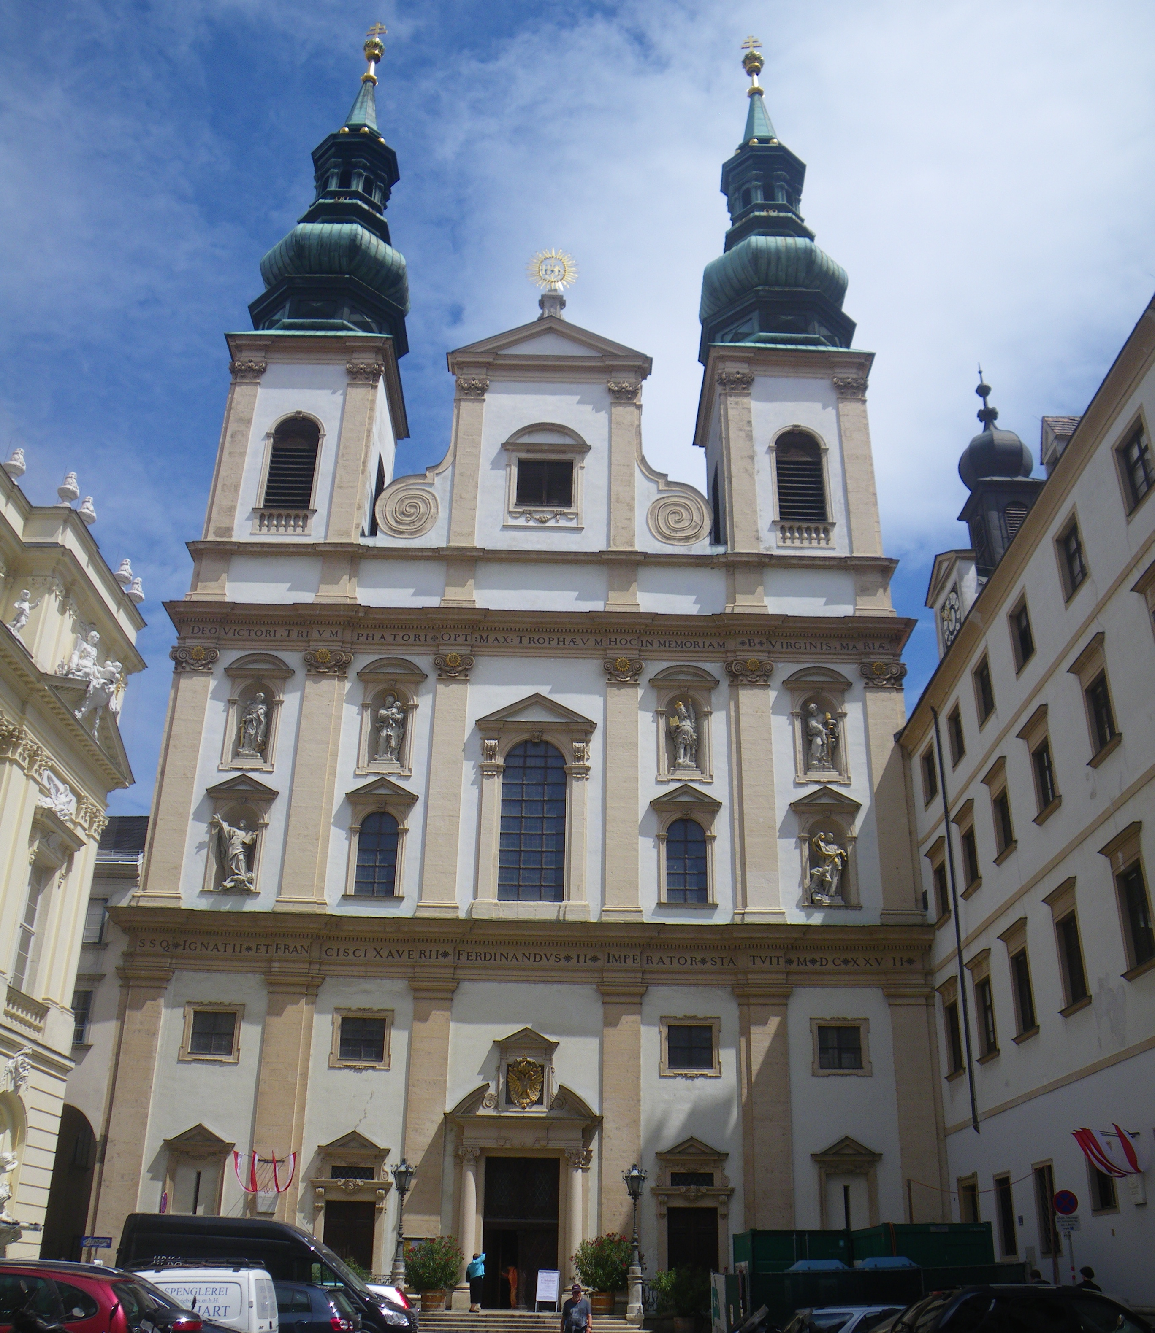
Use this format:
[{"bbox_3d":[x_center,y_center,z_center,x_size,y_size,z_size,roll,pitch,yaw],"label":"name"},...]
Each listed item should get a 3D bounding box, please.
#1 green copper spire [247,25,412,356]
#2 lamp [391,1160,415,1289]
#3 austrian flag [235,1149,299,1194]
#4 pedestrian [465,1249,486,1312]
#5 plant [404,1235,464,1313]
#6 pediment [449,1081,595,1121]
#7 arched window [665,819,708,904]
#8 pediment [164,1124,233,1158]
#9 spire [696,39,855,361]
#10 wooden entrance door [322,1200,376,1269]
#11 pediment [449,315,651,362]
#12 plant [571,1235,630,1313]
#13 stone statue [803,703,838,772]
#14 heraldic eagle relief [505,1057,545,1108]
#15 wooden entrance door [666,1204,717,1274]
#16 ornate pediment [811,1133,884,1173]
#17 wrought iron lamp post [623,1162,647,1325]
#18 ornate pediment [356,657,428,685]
[{"bbox_3d":[-11.690,-24.692,64.070,7.200,24.881,7.200,1,-26,-1],"label":"green copper spire"},{"bbox_3d":[-5.154,16.509,36.360,0.700,4.050,0.700,1,-26,0],"label":"lamp"},{"bbox_3d":[-9.671,15.652,38.587,2.050,1.320,0.700,1,-26,0],"label":"austrian flag"},{"bbox_3d":[-3.070,18.691,37.815,0.584,1.672,0.520,5,-24,-9],"label":"pedestrian"},{"bbox_3d":[-4.516,19.078,39.126,1.832,2.154,1.741,1,-26,0],"label":"plant"},{"bbox_3d":[-1.738,13.792,39.557,4.750,1.300,1.000,1,-26,0],"label":"pediment"},{"bbox_3d":[3.963,7.019,44.912,1.448,3.129,0.220,1,-24,-1],"label":"arched window"},{"bbox_3d":[-12.132,15.342,40.242,2.282,0.993,0.500,1,-24,-1],"label":"pediment"},{"bbox_3d":[10.003,-24.820,66.732,7.566,26.430,7.566,1,-26,0],"label":"spire"},{"bbox_3d":[-7.316,18.596,39.511,1.585,3.002,0.200,1,-24,-1],"label":"wooden entrance door"},{"bbox_3d":[-1.131,-13.669,53.247,8.367,2.620,0.900,1,-24,-1],"label":"pediment"},{"bbox_3d":[0.803,18.847,38.681,2.022,2.250,1.900,1,-26,-1],"label":"plant"},{"bbox_3d":[9.532,2.776,49.134,1.392,3.042,0.800,1,-26,0],"label":"stone statue"},{"bbox_3d":[-1.784,14.212,42.550,1.310,1.726,0.300,1,-26,0],"label":"heraldic eagle relief"},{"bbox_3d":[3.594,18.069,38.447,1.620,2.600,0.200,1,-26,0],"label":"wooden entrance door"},{"bbox_3d":[8.850,16.077,41.052,2.276,1.063,0.550,1,-26,-1],"label":"ornate pediment"},{"bbox_3d":[1.732,17.381,37.521,0.740,4.489,0.740,1,-24,-1],"label":"wrought iron lamp post"},{"bbox_3d":[-7.146,0.178,48.444,2.601,0.879,0.600,1,-26,-1],"label":"ornate pediment"}]

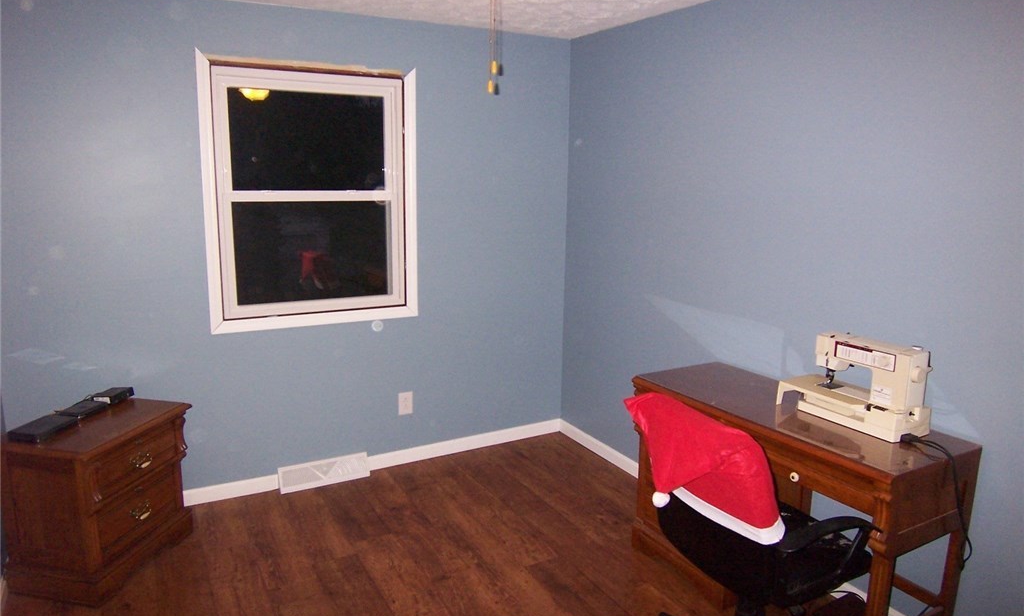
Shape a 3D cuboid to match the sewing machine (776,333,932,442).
[{"bbox_3d":[1.183,0.251,2.343,0.220,0.279,0.449,-5,13,-29],"label":"sewing machine"}]

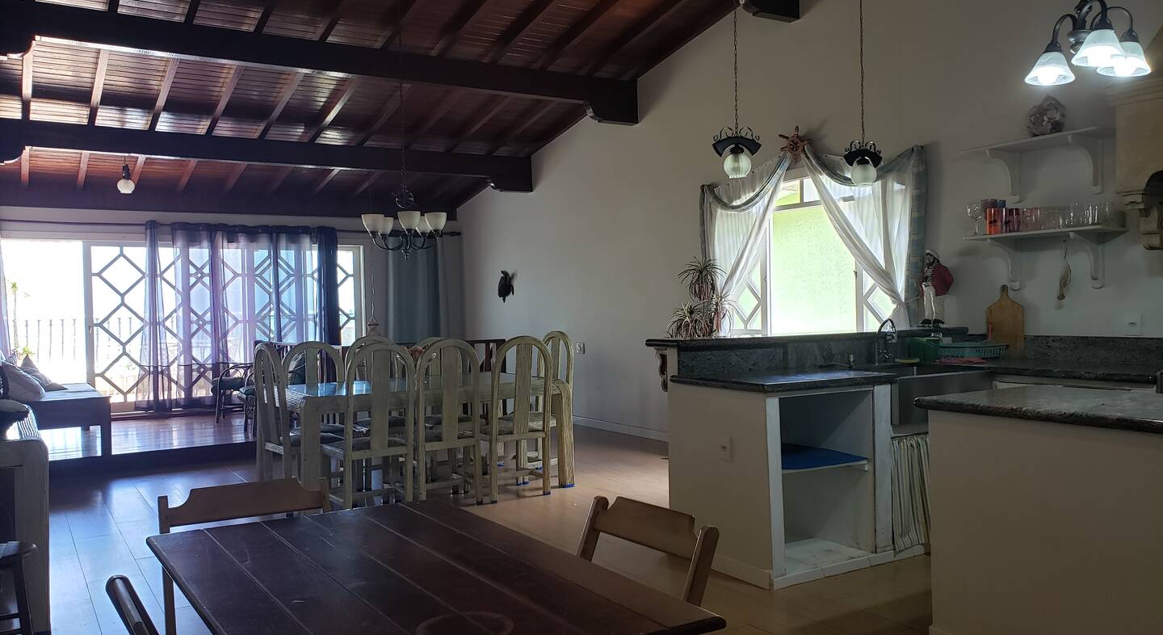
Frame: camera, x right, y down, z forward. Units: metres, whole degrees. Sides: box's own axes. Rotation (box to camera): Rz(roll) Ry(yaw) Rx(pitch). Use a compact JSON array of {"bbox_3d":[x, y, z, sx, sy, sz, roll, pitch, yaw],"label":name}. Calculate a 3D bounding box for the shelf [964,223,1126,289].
[{"bbox_3d":[2.475,-0.301,4.698,0.240,0.300,0.770,-2,1,-30],"label":"shelf"}]

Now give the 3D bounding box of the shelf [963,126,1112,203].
[{"bbox_3d":[2.550,-0.823,4.846,0.310,0.300,0.800,-2,1,-30],"label":"shelf"}]

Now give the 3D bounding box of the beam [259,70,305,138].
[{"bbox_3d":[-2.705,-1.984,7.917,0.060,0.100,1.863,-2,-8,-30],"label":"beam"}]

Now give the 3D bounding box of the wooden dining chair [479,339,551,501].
[{"bbox_3d":[-0.534,0.688,6.185,0.475,1.115,0.490,-2,1,-30],"label":"wooden dining chair"}]

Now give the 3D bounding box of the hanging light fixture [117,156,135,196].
[{"bbox_3d":[-4.413,-1.373,8.459,0.175,0.360,0.175,-2,1,-30],"label":"hanging light fixture"}]

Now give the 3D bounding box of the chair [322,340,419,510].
[{"bbox_3d":[-1.369,0.714,5.641,0.475,1.115,0.490,-2,1,-30],"label":"chair"}]

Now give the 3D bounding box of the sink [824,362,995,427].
[{"bbox_3d":[1.740,0.396,4.656,0.735,0.222,0.503,-2,1,-30],"label":"sink"}]

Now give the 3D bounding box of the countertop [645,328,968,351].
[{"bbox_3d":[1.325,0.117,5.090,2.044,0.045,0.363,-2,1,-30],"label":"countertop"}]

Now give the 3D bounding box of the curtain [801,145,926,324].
[{"bbox_3d":[1.926,-0.582,6.114,0.120,1.420,1.080,-2,1,-30],"label":"curtain"}]

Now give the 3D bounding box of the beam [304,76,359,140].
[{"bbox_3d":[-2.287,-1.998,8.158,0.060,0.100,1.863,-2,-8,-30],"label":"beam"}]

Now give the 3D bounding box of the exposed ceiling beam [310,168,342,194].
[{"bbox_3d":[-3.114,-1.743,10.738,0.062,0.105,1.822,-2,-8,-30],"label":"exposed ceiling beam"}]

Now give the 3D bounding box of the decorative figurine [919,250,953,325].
[{"bbox_3d":[2.186,-0.179,5.385,0.131,0.473,0.181,-2,1,-38],"label":"decorative figurine"}]

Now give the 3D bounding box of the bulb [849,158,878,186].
[{"bbox_3d":[1.647,-0.849,5.101,0.155,0.165,0.155,-2,1,-30],"label":"bulb"}]

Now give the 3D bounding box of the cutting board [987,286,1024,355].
[{"bbox_3d":[2.415,0.023,4.984,0.020,0.415,0.235,5,-3,-30],"label":"cutting board"}]

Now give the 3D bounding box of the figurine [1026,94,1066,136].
[{"bbox_3d":[2.560,-1.082,4.784,0.140,0.230,0.190,-2,1,-30],"label":"figurine"}]

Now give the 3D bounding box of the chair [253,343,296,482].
[{"bbox_3d":[-1.830,0.702,5.706,0.554,1.088,0.473,-2,1,-33],"label":"chair"}]

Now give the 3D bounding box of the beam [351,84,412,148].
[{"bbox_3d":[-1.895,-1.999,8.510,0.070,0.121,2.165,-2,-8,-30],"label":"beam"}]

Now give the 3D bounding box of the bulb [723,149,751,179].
[{"bbox_3d":[0.814,-0.804,4.575,0.148,0.155,0.148,-1,1,0],"label":"bulb"}]

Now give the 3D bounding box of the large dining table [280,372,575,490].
[{"bbox_3d":[-1.158,0.841,6.160,1.880,0.750,1.080,-2,1,-30],"label":"large dining table"}]

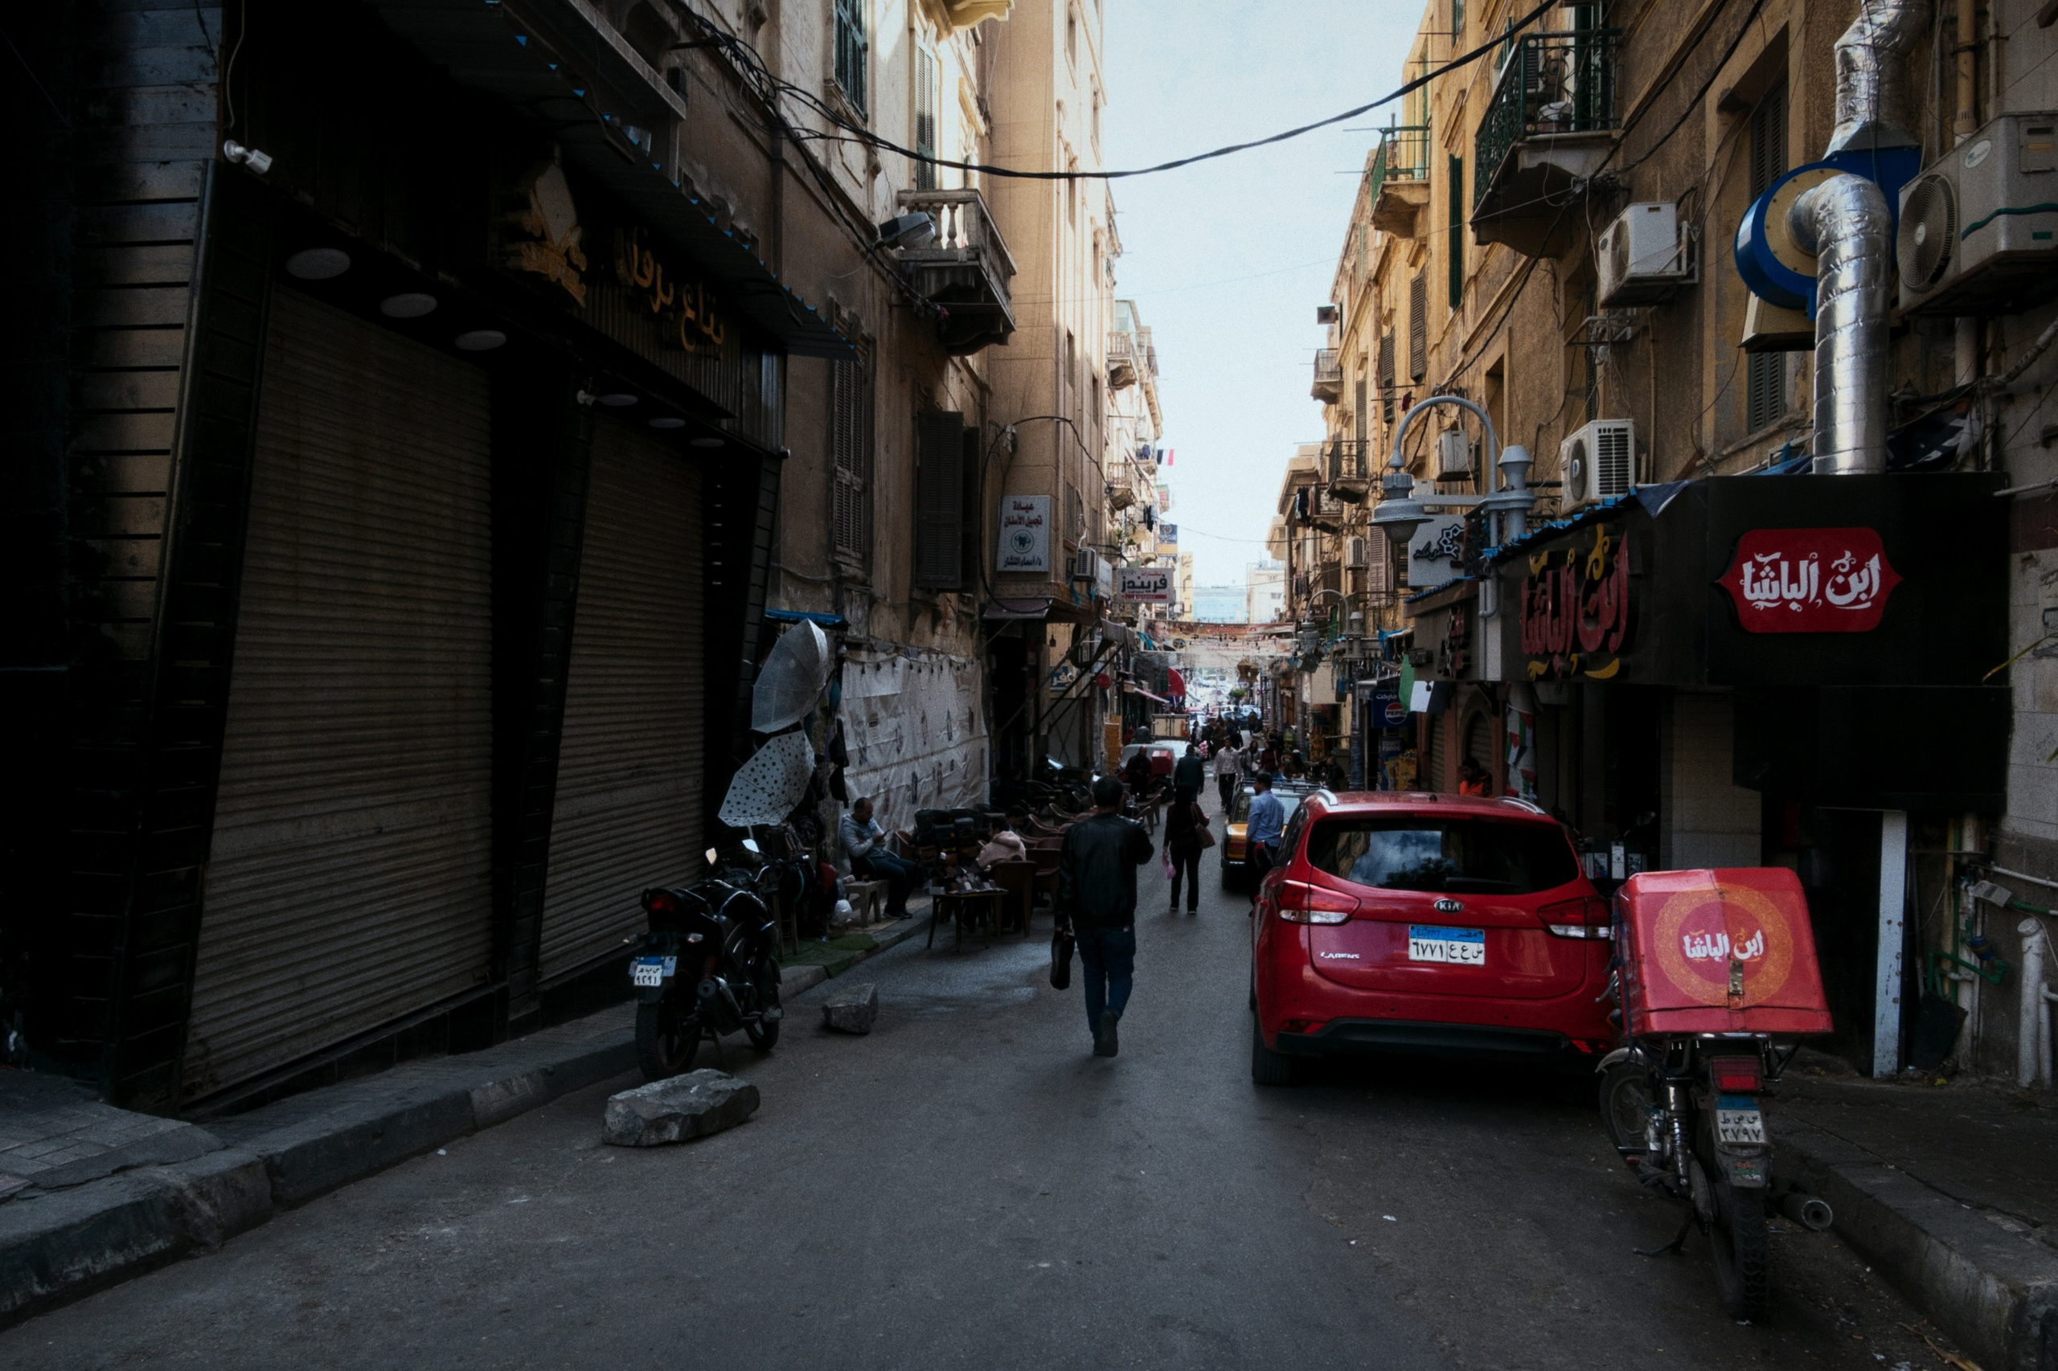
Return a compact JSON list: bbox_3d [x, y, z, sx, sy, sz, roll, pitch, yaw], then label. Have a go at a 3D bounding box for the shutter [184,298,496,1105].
[{"bbox_3d":[-3.055,-0.040,6.200,0.090,3.300,2.320,0,0,9],"label":"shutter"}]

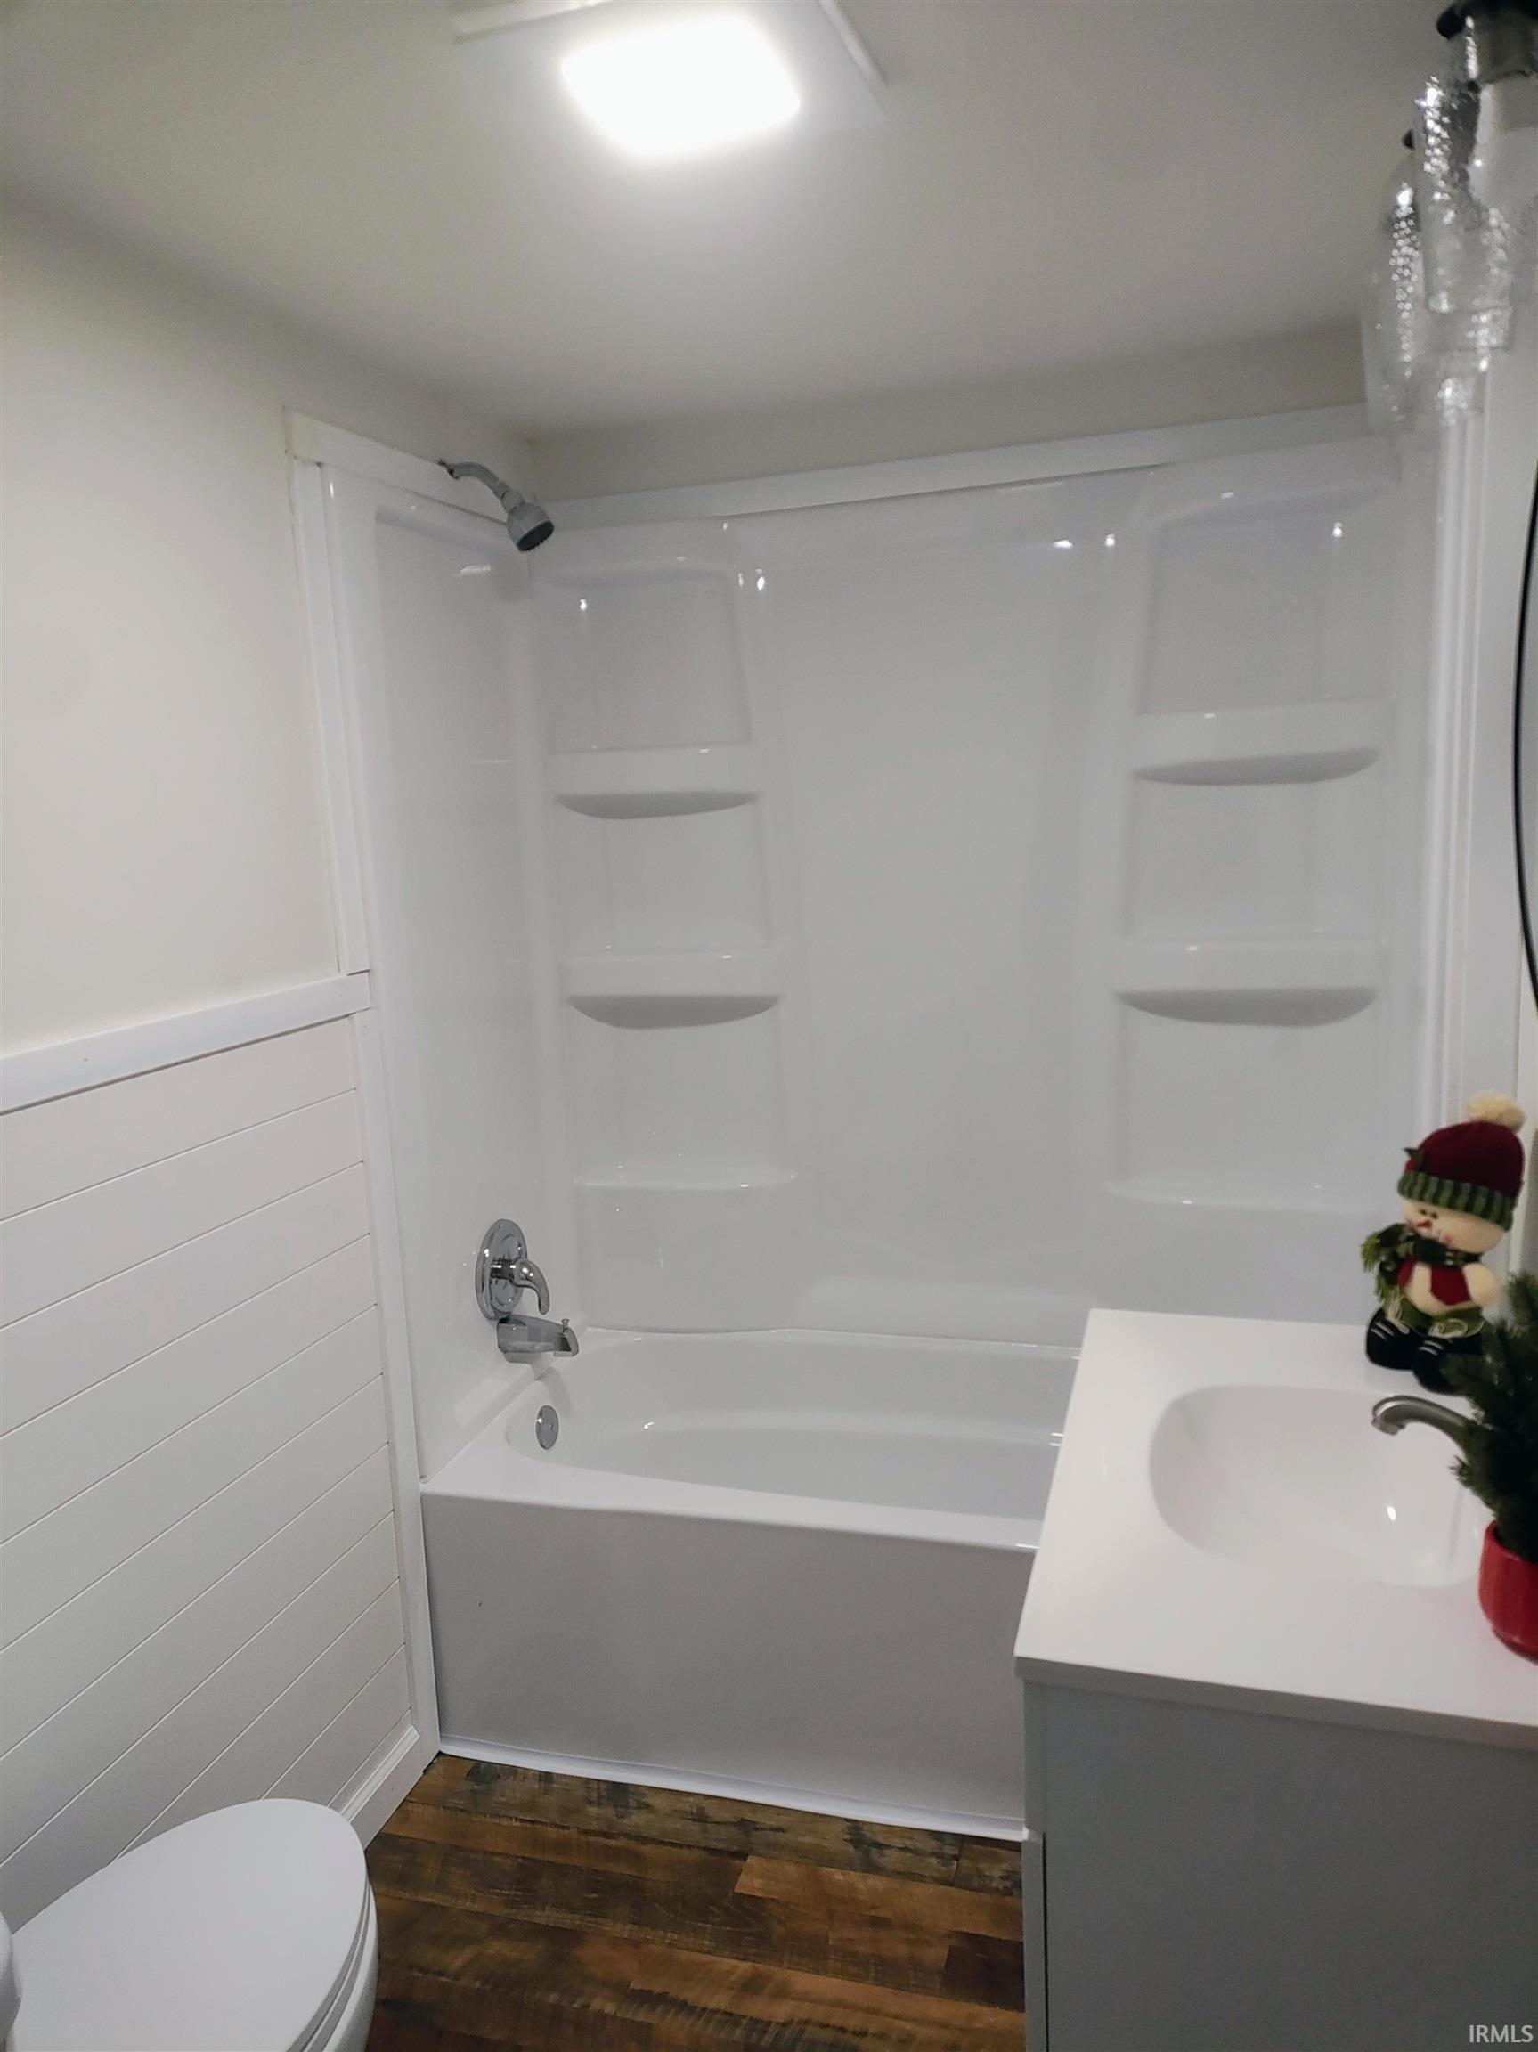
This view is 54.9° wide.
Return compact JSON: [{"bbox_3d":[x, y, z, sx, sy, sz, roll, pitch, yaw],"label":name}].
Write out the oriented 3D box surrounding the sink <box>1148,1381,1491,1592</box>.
[{"bbox_3d":[0.523,0.497,1.450,0.295,0.135,0.410,0,9,17],"label":"sink"}]

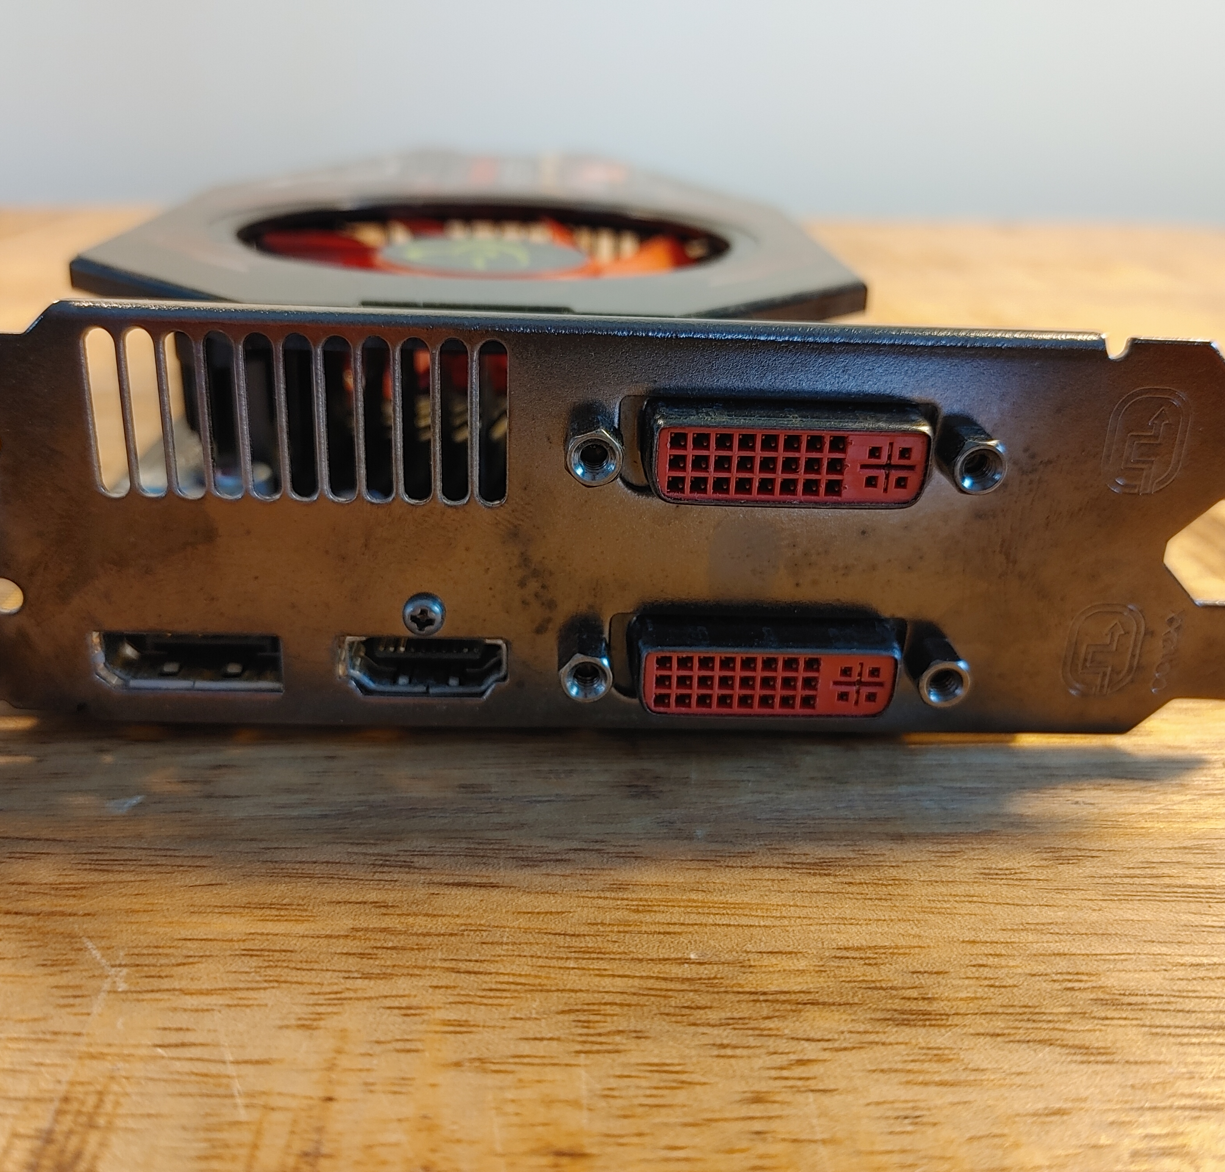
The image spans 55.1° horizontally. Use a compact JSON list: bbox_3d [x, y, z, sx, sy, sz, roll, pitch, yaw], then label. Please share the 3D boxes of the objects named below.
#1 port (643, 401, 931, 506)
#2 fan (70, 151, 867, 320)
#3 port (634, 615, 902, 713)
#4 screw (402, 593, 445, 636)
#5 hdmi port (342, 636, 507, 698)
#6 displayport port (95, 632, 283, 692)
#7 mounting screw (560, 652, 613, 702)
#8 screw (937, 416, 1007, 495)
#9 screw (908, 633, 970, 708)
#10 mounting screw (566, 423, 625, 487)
[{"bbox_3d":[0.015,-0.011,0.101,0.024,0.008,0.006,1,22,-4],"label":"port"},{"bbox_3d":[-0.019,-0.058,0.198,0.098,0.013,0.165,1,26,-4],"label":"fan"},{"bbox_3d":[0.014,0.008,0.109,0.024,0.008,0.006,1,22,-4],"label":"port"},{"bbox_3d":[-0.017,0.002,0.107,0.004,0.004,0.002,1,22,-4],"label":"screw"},{"bbox_3d":[-0.018,0.007,0.111,0.015,0.006,0.006,1,22,-4],"label":"hdmi port"},{"bbox_3d":[-0.039,0.006,0.110,0.017,0.006,0.006,1,22,-4],"label":"displayport port"},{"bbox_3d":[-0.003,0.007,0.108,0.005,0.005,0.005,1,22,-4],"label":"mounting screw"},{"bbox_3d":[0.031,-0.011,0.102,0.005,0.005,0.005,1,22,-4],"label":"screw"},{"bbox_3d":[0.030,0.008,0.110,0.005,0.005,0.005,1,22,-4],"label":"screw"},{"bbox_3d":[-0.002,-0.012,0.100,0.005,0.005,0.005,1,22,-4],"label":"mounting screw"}]

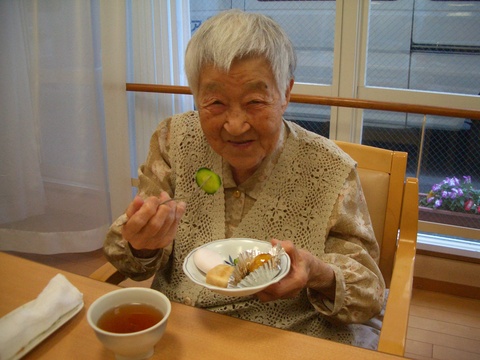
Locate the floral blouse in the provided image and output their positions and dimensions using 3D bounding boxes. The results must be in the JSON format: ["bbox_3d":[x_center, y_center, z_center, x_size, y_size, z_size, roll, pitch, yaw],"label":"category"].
[{"bbox_3d":[0.046,0.104,0.912,0.470,0.480,0.380,8,19,19],"label":"floral blouse"}]

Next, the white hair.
[{"bbox_3d":[0.002,-0.201,0.790,0.180,0.180,0.200,5,30,11],"label":"white hair"}]

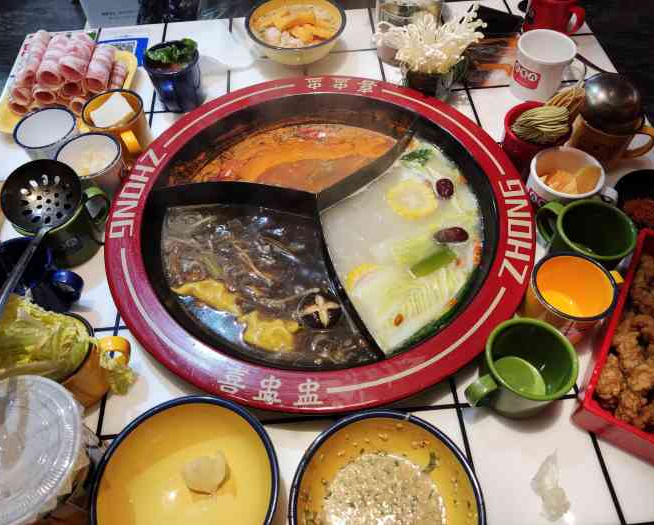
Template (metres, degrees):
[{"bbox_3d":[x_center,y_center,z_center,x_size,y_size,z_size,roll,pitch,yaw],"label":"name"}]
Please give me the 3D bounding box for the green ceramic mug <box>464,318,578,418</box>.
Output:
[{"bbox_3d":[0.158,0.097,0.432,0.091,0.061,0.070,-22,59,-12],"label":"green ceramic mug"}]

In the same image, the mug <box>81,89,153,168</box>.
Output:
[{"bbox_3d":[-0.255,-0.164,0.640,0.072,0.063,0.092,-27,59,-15],"label":"mug"}]

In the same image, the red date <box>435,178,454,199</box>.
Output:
[{"bbox_3d":[0.144,-0.091,0.621,0.022,0.021,0.028,-5,56,-1],"label":"red date"}]

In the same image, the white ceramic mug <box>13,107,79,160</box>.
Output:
[{"bbox_3d":[-0.341,-0.149,0.637,0.073,0.056,0.073,-5,56,-1],"label":"white ceramic mug"}]

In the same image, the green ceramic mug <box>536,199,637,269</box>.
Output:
[{"bbox_3d":[0.251,-0.024,0.509,0.070,0.061,0.091,-33,61,-18],"label":"green ceramic mug"}]

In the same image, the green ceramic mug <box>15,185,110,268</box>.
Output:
[{"bbox_3d":[-0.284,-0.044,0.559,0.096,0.067,0.075,-22,58,-12],"label":"green ceramic mug"}]

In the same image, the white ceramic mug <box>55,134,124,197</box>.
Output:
[{"bbox_3d":[-0.275,-0.102,0.602,0.075,0.059,0.086,21,60,15],"label":"white ceramic mug"}]

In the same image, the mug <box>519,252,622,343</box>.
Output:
[{"bbox_3d":[0.238,0.037,0.489,0.091,0.061,0.071,-13,57,-7],"label":"mug"}]

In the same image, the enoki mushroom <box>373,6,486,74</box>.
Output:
[{"bbox_3d":[0.125,-0.270,0.624,0.124,0.072,0.076,-5,57,-1],"label":"enoki mushroom"}]

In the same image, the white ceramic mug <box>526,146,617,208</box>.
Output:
[{"bbox_3d":[0.267,-0.076,0.562,0.096,0.063,0.075,15,58,12],"label":"white ceramic mug"}]

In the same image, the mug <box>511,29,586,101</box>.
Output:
[{"bbox_3d":[0.288,-0.253,0.659,0.091,0.061,0.070,20,59,14],"label":"mug"}]

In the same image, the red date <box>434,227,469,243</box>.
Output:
[{"bbox_3d":[0.134,-0.030,0.544,0.037,0.018,0.019,-8,57,-3],"label":"red date"}]

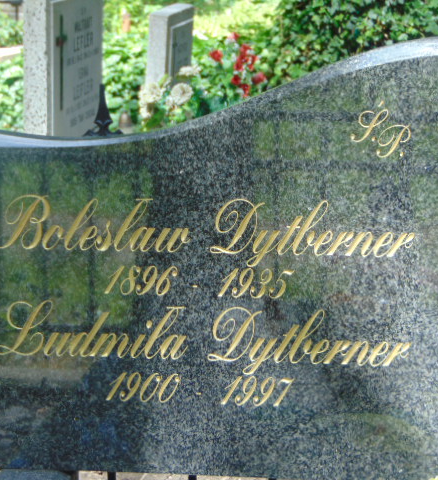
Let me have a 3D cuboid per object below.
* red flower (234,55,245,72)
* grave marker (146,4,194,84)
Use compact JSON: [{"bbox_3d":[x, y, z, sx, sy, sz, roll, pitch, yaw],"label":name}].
[{"bbox_3d":[0.088,-0.760,8.600,0.053,0.076,0.050,0,15,0],"label":"red flower"},{"bbox_3d":[-0.226,-0.832,9.067,0.090,0.420,0.320,9,17,18],"label":"grave marker"}]

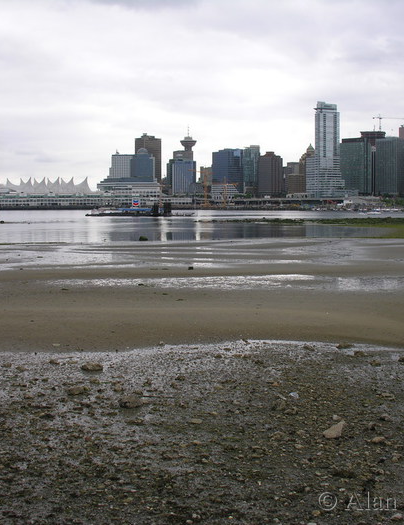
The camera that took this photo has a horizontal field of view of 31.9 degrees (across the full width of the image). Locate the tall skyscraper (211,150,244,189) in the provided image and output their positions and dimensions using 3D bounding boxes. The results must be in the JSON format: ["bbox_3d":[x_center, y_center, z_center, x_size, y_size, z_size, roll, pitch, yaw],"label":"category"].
[{"bbox_3d":[41.388,-144.388,1119.973,36.085,65.914,32.476,-3,5,-31],"label":"tall skyscraper"}]

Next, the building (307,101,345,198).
[{"bbox_3d":[171.867,-156.559,985.000,40.000,137.000,38.000,-1,5,-11],"label":"building"}]

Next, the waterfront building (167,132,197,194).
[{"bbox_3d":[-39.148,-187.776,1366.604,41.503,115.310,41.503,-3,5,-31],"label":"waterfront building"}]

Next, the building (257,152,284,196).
[{"bbox_3d":[107.424,-137.221,1110.000,28.000,73.000,28.000,4,6,44],"label":"building"}]

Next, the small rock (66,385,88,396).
[{"bbox_3d":[-1.161,1.194,6.593,0.196,0.080,0.157,0,4,0],"label":"small rock"}]

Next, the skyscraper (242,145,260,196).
[{"bbox_3d":[87.092,-161.374,1246.585,22.340,85.827,22.340,-3,5,-31],"label":"skyscraper"}]

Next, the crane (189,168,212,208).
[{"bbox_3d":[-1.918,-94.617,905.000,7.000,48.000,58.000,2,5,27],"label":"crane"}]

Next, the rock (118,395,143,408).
[{"bbox_3d":[-0.622,1.228,6.220,0.210,0.090,0.160,0,4,0],"label":"rock"}]

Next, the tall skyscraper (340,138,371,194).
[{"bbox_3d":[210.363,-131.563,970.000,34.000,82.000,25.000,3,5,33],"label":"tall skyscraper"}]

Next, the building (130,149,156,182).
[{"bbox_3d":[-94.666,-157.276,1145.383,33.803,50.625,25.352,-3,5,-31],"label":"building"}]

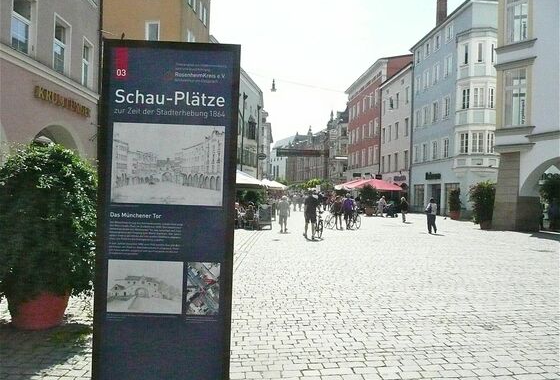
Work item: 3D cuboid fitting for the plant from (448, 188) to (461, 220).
[{"bbox_3d":[13.251,1.090,34.300,0.970,2.450,0.970,2,0,-5],"label":"plant"}]

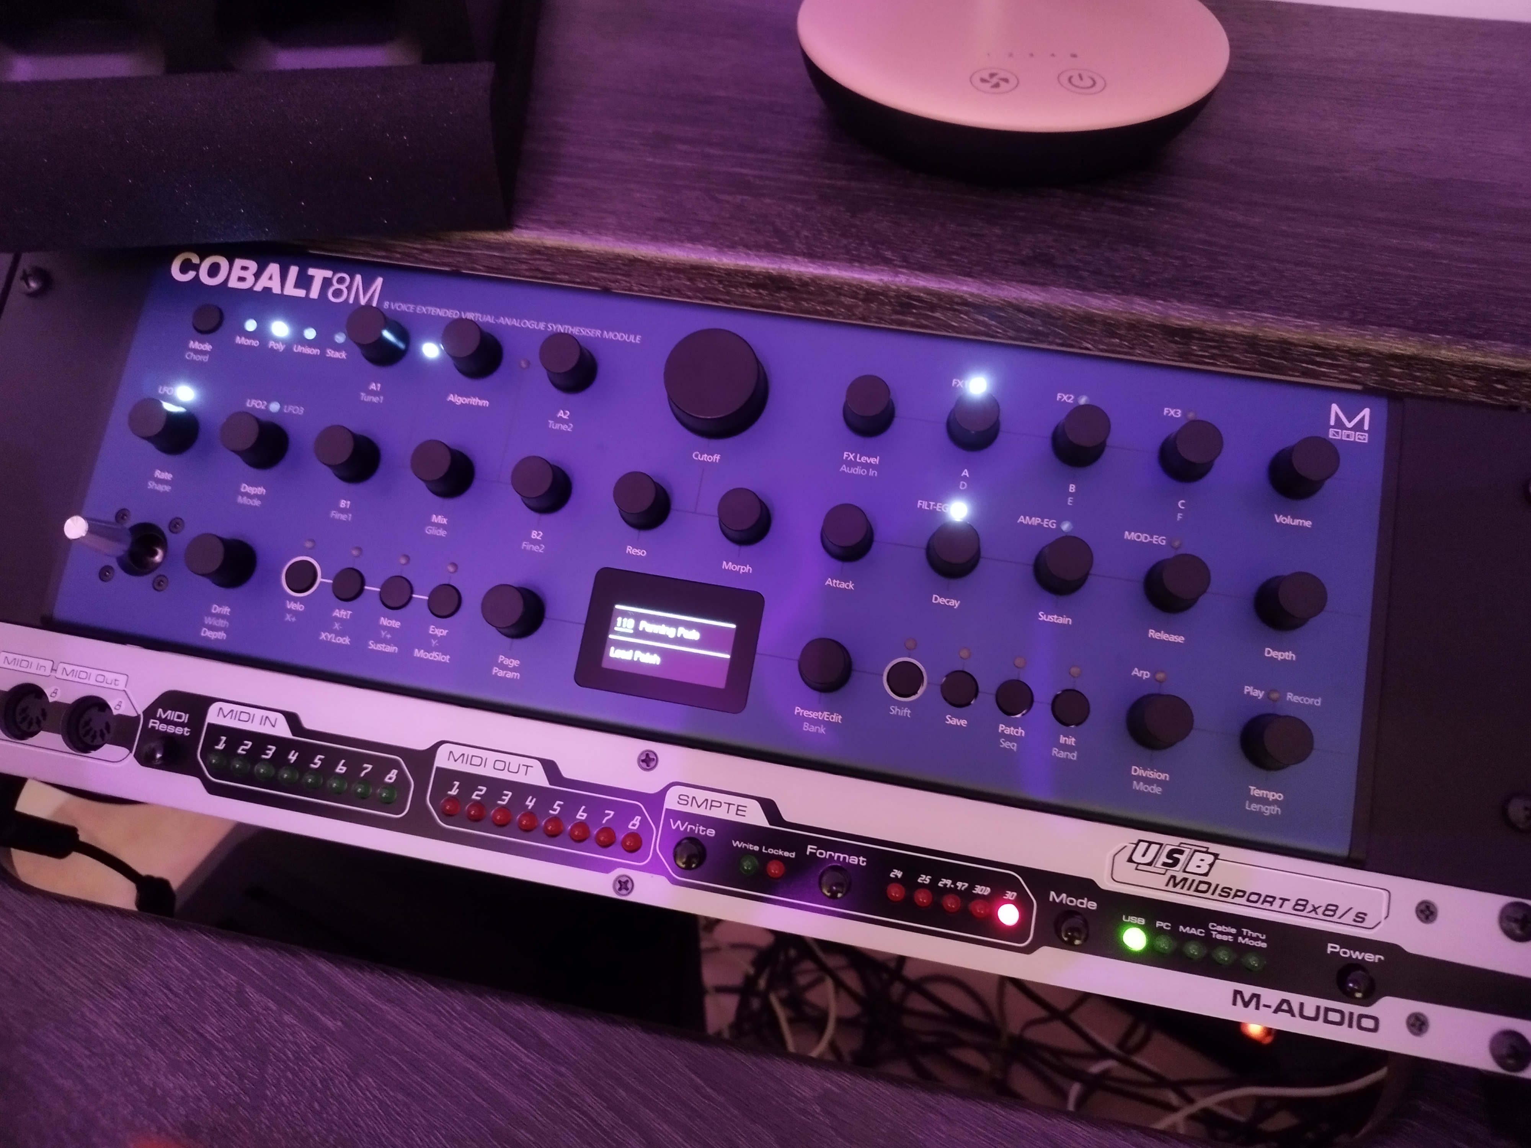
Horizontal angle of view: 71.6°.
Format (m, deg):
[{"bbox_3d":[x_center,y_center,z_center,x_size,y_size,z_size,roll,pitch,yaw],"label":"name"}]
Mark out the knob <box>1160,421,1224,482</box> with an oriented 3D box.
[{"bbox_3d":[0.120,-0.035,0.299,0.015,0.014,0.015,9,80,7],"label":"knob"}]

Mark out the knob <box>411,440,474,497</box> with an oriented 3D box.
[{"bbox_3d":[-0.097,-0.032,0.318,0.015,0.014,0.015,-1,79,4],"label":"knob"}]

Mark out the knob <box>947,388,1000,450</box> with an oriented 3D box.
[{"bbox_3d":[0.060,-0.044,0.304,0.015,0.014,0.015,-1,79,5],"label":"knob"}]

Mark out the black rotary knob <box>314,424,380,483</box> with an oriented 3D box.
[{"bbox_3d":[-0.127,-0.037,0.321,0.016,0.014,0.016,-1,79,5],"label":"black rotary knob"}]

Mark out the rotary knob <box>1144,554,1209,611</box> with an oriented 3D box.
[{"bbox_3d":[0.113,0.002,0.290,0.015,0.014,0.015,9,80,7],"label":"rotary knob"}]

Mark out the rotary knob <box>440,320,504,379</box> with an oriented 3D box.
[{"bbox_3d":[-0.090,-0.069,0.324,0.016,0.014,0.016,-1,79,5],"label":"rotary knob"}]

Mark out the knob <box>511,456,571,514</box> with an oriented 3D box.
[{"bbox_3d":[-0.067,-0.027,0.315,0.015,0.014,0.015,-1,79,4],"label":"knob"}]

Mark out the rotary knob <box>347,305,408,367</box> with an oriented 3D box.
[{"bbox_3d":[-0.120,-0.074,0.327,0.016,0.014,0.016,9,80,7],"label":"rotary knob"}]

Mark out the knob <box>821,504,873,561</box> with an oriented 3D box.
[{"bbox_3d":[0.023,-0.012,0.303,0.016,0.014,0.016,-1,79,5],"label":"knob"}]

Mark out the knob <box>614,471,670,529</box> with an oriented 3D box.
[{"bbox_3d":[-0.037,-0.022,0.311,0.015,0.014,0.015,-1,79,5],"label":"knob"}]

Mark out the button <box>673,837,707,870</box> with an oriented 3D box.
[{"bbox_3d":[-0.021,0.078,0.295,0.009,0.005,0.009,9,80,7],"label":"button"}]

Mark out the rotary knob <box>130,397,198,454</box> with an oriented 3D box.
[{"bbox_3d":[-0.186,-0.046,0.327,0.015,0.014,0.015,9,80,6],"label":"rotary knob"}]

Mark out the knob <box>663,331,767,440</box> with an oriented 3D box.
[{"bbox_3d":[-0.015,-0.057,0.315,0.031,0.014,0.031,9,80,7],"label":"knob"}]

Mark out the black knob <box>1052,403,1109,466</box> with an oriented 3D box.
[{"bbox_3d":[0.092,-0.040,0.306,0.015,0.014,0.015,9,80,6],"label":"black knob"}]

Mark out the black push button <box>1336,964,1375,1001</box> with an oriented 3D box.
[{"bbox_3d":[0.154,0.106,0.274,0.009,0.004,0.009,9,80,7],"label":"black push button"}]

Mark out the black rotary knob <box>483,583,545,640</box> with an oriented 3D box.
[{"bbox_3d":[-0.073,0.010,0.305,0.015,0.014,0.015,9,80,7],"label":"black rotary knob"}]

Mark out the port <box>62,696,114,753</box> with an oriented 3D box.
[{"bbox_3d":[-0.204,0.046,0.323,0.017,0.007,0.017,9,80,7],"label":"port"}]

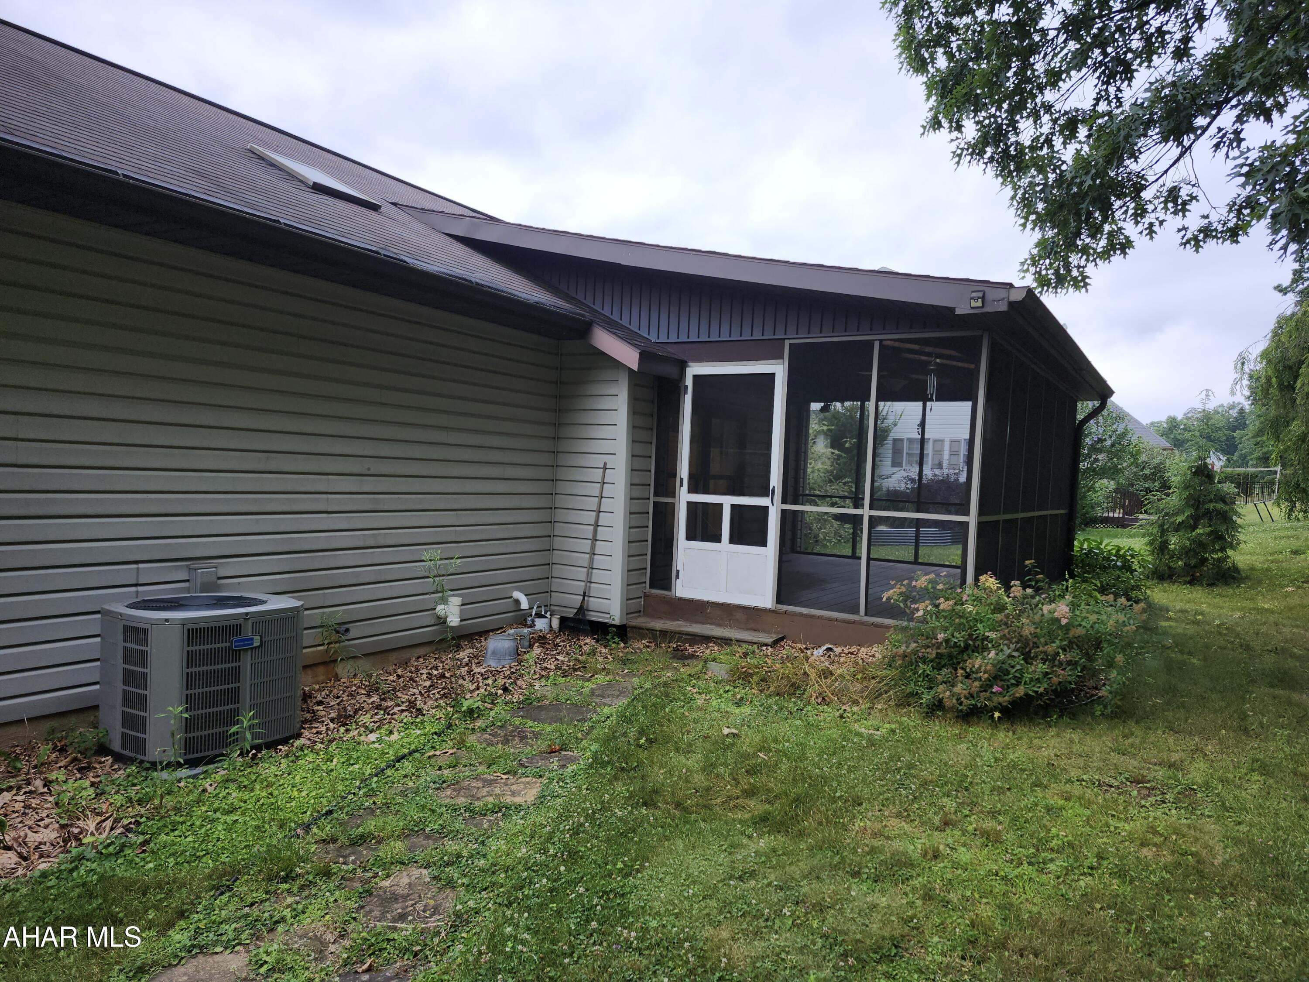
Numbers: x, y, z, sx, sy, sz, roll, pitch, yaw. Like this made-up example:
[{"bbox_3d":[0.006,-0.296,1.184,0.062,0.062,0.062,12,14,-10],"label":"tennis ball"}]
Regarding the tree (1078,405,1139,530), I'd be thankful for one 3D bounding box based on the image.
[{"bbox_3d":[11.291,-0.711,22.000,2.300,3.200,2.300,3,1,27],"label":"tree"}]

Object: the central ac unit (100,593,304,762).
[{"bbox_3d":[-2.286,0.901,4.429,0.692,0.659,0.778,3,1,34],"label":"central ac unit"}]

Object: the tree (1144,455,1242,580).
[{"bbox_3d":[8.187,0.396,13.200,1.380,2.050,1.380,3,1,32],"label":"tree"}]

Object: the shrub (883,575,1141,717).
[{"bbox_3d":[2.527,1.038,6.150,1.650,0.860,1.300,3,1,0],"label":"shrub"}]

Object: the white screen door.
[{"bbox_3d":[0.638,-0.053,7.462,0.920,2.030,0.050,3,1,31],"label":"white screen door"}]

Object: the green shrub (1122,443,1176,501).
[{"bbox_3d":[15.065,-0.358,26.500,1.700,2.200,1.700,3,1,30],"label":"green shrub"}]

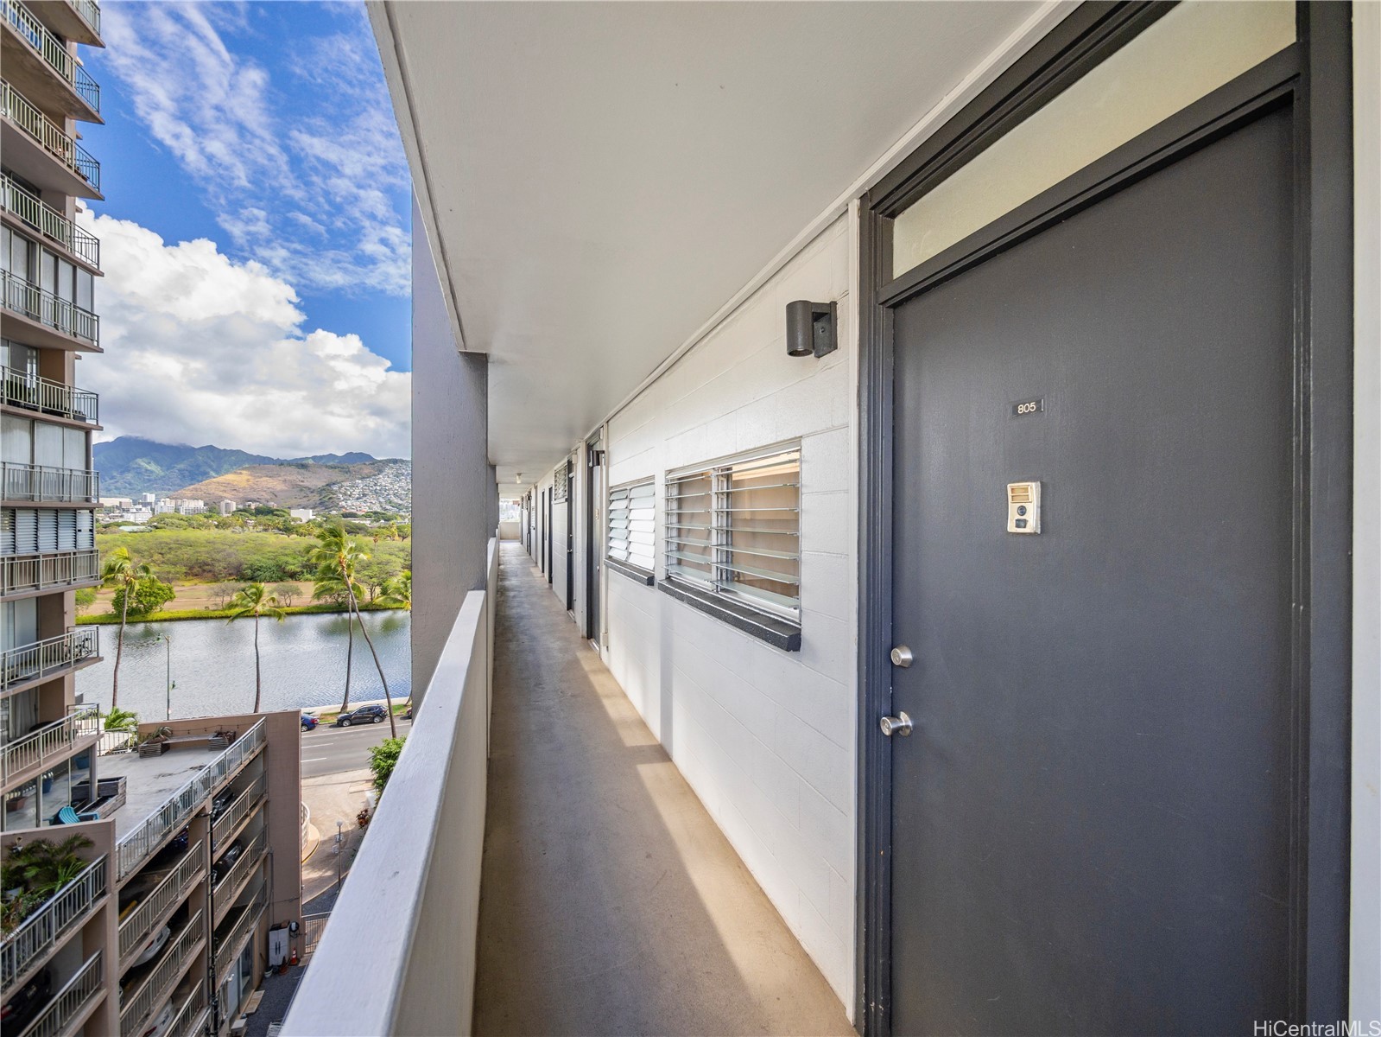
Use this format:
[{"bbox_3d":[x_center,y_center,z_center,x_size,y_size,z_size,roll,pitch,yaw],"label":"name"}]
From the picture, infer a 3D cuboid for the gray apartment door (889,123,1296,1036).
[{"bbox_3d":[0.759,0.458,1.224,0.045,2.130,0.910,0,1,-19],"label":"gray apartment door"}]

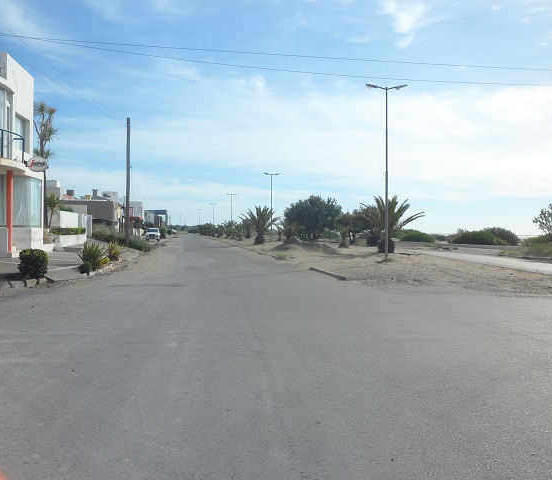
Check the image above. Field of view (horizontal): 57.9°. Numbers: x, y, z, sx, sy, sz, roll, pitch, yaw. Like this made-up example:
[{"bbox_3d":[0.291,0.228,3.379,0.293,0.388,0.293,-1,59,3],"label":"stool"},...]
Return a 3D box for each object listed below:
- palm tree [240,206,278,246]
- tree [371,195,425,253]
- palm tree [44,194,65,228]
[{"bbox_3d":[-1.735,-1.525,52.500,4.000,3.950,3.800,1,1,0],"label":"palm tree"},{"bbox_3d":[8.086,-1.107,33.500,3.800,3.900,3.800,1,1,0],"label":"tree"},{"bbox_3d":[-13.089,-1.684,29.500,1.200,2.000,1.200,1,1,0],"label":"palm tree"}]

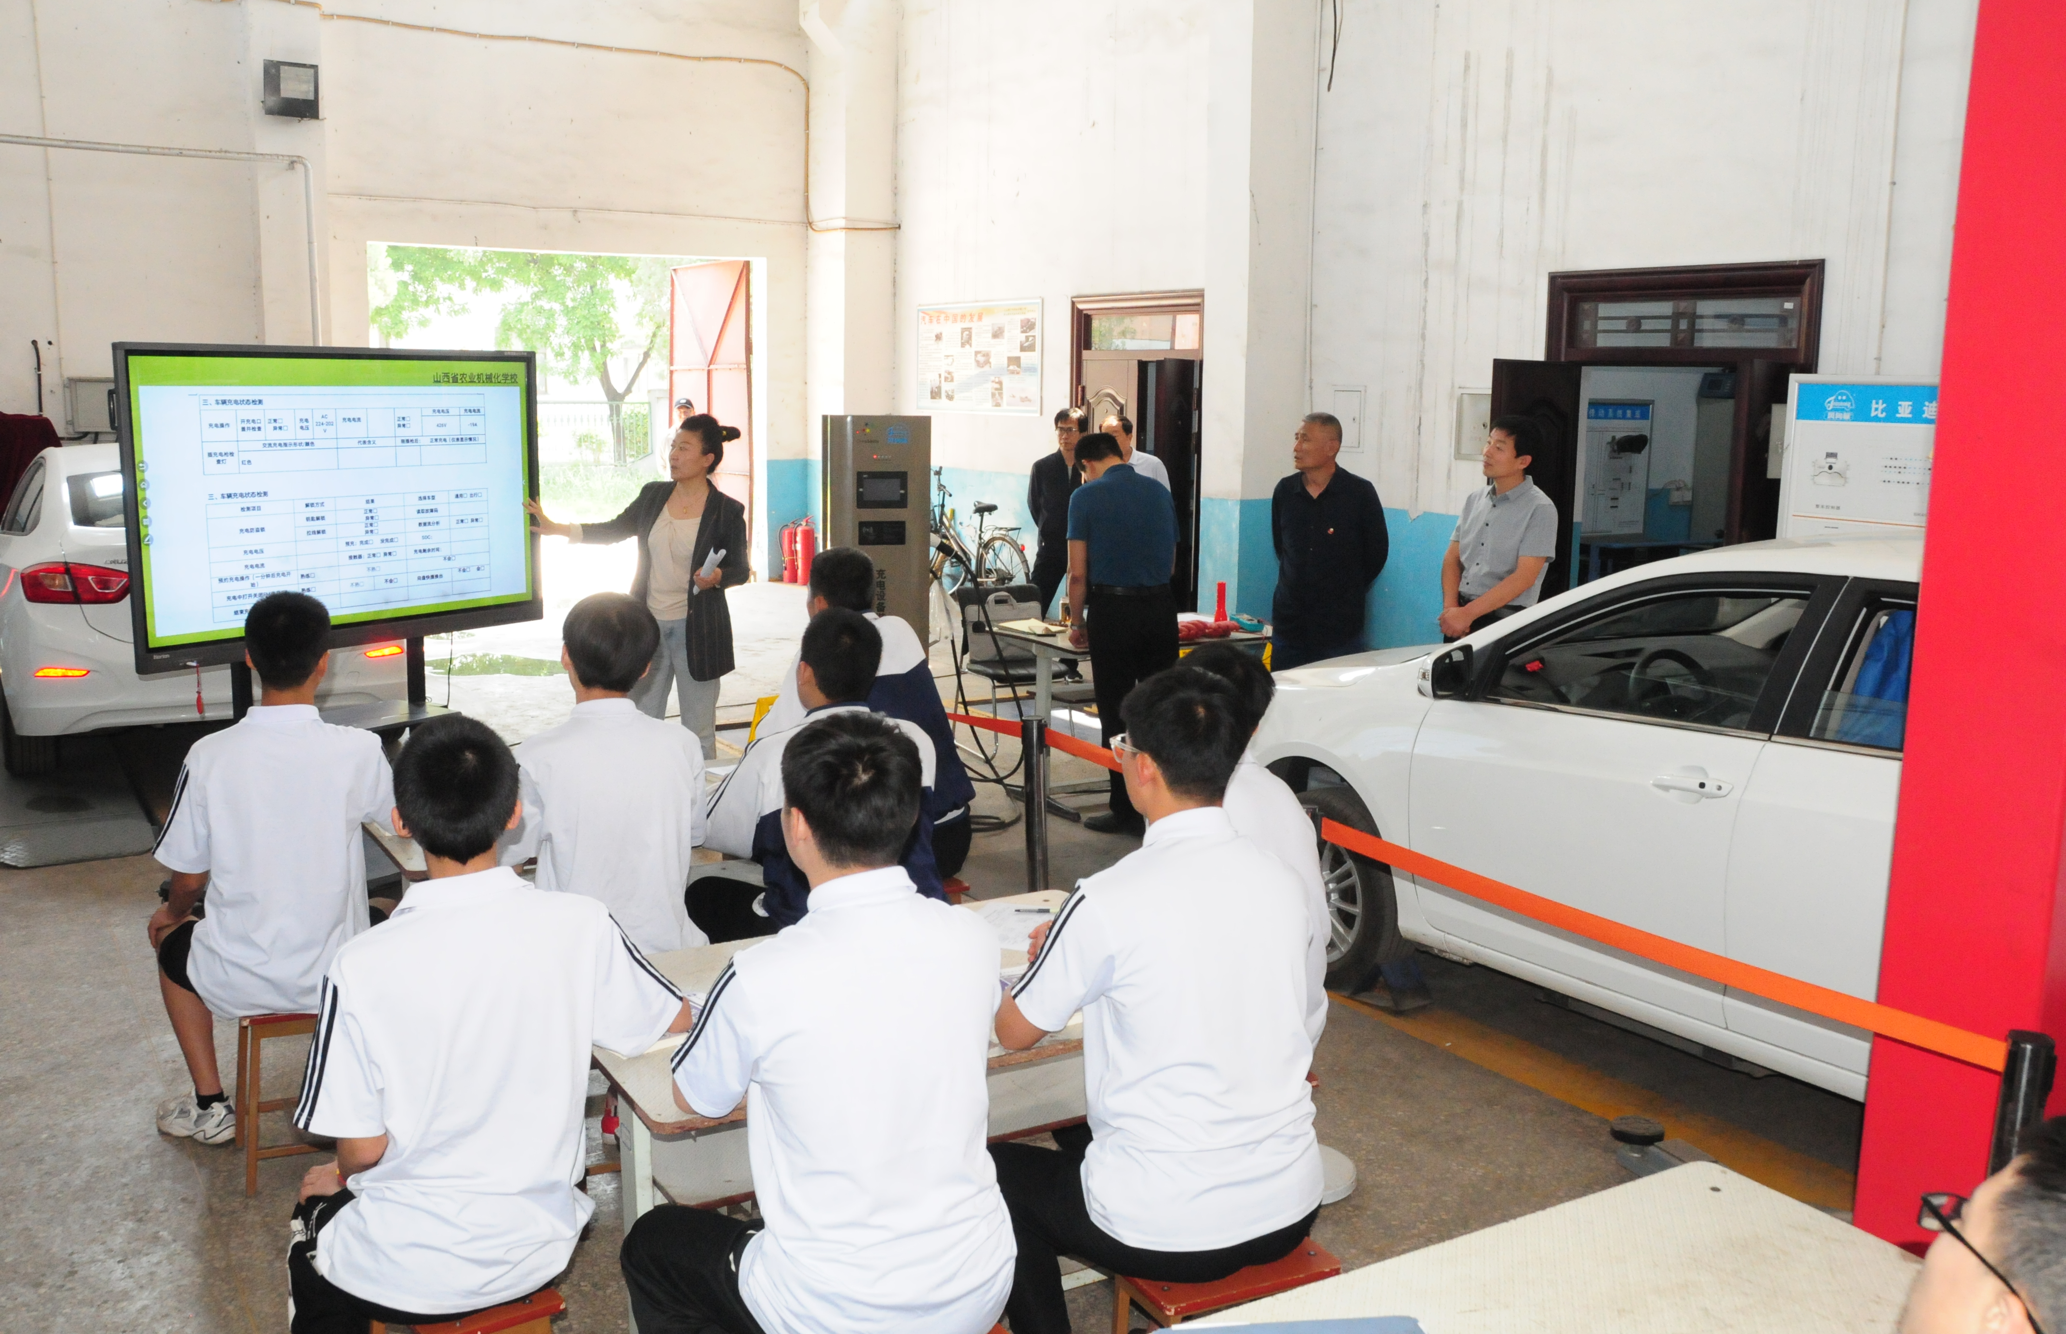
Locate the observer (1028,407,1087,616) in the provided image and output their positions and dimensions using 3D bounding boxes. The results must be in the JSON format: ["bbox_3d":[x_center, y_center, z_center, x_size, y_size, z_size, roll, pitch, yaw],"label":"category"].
[{"bbox_3d":[0.275,-0.760,10.823,0.520,1.690,0.320,2,10,10],"label":"observer"}]

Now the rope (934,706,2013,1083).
[{"bbox_3d":[0.632,0.369,3.997,0.090,0.080,3.230,-6,11,-33],"label":"rope"}]

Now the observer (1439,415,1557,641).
[{"bbox_3d":[2.011,-0.237,7.546,0.470,1.700,0.330,9,13,42],"label":"observer"}]

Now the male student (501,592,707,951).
[{"bbox_3d":[-1.183,0.450,4.720,0.540,1.300,0.700,-3,10,-20],"label":"male student"}]

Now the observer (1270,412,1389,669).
[{"bbox_3d":[1.225,-0.206,7.298,0.490,1.710,0.290,7,12,32],"label":"observer"}]

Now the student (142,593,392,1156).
[{"bbox_3d":[-1.843,0.517,4.205,0.600,1.330,0.700,-3,10,-22],"label":"student"}]

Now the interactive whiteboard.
[{"bbox_3d":[-2.430,-0.607,6.170,0.100,1.040,1.710,8,12,31],"label":"interactive whiteboard"}]

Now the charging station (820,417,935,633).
[{"bbox_3d":[-0.728,-0.314,8.059,0.500,1.710,0.500,-1,10,-9],"label":"charging station"}]

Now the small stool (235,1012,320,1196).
[{"bbox_3d":[-1.716,0.986,4.131,0.340,0.430,0.250,-4,11,-26],"label":"small stool"}]

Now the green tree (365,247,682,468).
[{"bbox_3d":[-8.600,-7.105,31.500,6.200,6.800,6.000,-7,12,-35],"label":"green tree"}]

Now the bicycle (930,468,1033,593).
[{"bbox_3d":[-0.574,-0.928,13.584,0.520,1.100,1.660,-6,12,-34],"label":"bicycle"}]

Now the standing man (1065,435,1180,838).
[{"bbox_3d":[0.381,-0.142,7.195,0.500,1.670,0.360,-1,10,-8],"label":"standing man"}]

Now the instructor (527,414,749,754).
[{"bbox_3d":[-1.480,-0.092,6.550,0.800,1.700,0.430,4,10,17],"label":"instructor"}]

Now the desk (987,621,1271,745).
[{"bbox_3d":[0.488,0.210,7.673,1.200,0.750,0.740,-7,12,-35],"label":"desk"}]

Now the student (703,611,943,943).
[{"bbox_3d":[-0.593,0.467,4.763,0.560,1.260,0.700,-6,12,-34],"label":"student"}]

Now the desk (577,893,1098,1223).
[{"bbox_3d":[-0.232,0.966,3.310,1.200,0.760,0.790,-5,11,-29],"label":"desk"}]

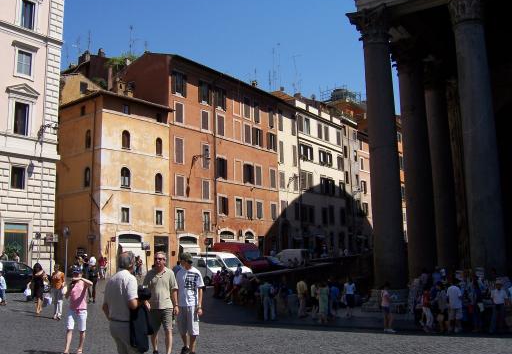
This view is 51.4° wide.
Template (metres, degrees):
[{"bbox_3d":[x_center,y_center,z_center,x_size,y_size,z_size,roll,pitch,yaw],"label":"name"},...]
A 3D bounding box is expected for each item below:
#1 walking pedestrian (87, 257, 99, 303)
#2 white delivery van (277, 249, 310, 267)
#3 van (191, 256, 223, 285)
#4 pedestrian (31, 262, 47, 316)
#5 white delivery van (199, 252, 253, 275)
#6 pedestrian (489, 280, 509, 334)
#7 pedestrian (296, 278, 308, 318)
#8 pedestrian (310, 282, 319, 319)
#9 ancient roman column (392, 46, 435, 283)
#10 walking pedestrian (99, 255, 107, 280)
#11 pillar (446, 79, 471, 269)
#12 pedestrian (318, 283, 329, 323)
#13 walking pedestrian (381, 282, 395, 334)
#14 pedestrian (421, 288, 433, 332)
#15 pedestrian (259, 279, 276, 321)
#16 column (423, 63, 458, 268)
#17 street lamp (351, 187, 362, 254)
[{"bbox_3d":[-6.315,4.000,20.709,0.500,1.720,0.420,0,-9,-6],"label":"walking pedestrian"},{"bbox_3d":[3.243,8.356,54.000,4.000,1.860,1.680,-7,-11,37],"label":"white delivery van"},{"bbox_3d":[-3.529,6.652,37.430,1.750,1.900,4.100,8,-14,-41],"label":"van"},{"bbox_3d":[-6.819,3.528,16.771,0.500,1.650,0.400,2,-11,-18],"label":"pedestrian"},{"bbox_3d":[-2.123,6.857,39.622,1.900,2.120,4.600,8,-14,-41],"label":"white delivery van"},{"bbox_3d":[8.013,4.271,17.560,0.600,1.750,0.400,-5,-11,17],"label":"pedestrian"},{"bbox_3d":[1.929,4.986,22.090,0.520,1.730,0.380,-3,-10,10],"label":"pedestrian"},{"bbox_3d":[2.539,5.365,23.109,0.480,1.630,0.360,-4,-11,15],"label":"pedestrian"},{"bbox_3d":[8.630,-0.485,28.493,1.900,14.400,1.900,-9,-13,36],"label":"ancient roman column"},{"bbox_3d":[-11.371,6.790,39.576,0.520,1.700,0.380,-1,-10,0],"label":"walking pedestrian"},{"bbox_3d":[14.074,0.232,35.948,1.600,14.210,1.500,-7,-11,37],"label":"pillar"},{"bbox_3d":[2.753,5.122,21.715,0.500,1.650,0.380,-3,-10,10],"label":"pedestrian"},{"bbox_3d":[4.370,4.330,17.698,0.420,1.650,0.460,0,-10,-10],"label":"walking pedestrian"},{"bbox_3d":[6.796,5.293,21.331,0.500,1.660,0.450,-5,-10,26],"label":"pedestrian"},{"bbox_3d":[0.491,5.234,22.591,0.580,1.700,0.400,-2,-9,9],"label":"pedestrian"},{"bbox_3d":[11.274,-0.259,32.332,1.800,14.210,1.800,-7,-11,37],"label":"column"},{"bbox_3d":[11.269,4.829,58.982,1.000,7.400,1.000,-9,-13,37],"label":"street lamp"}]

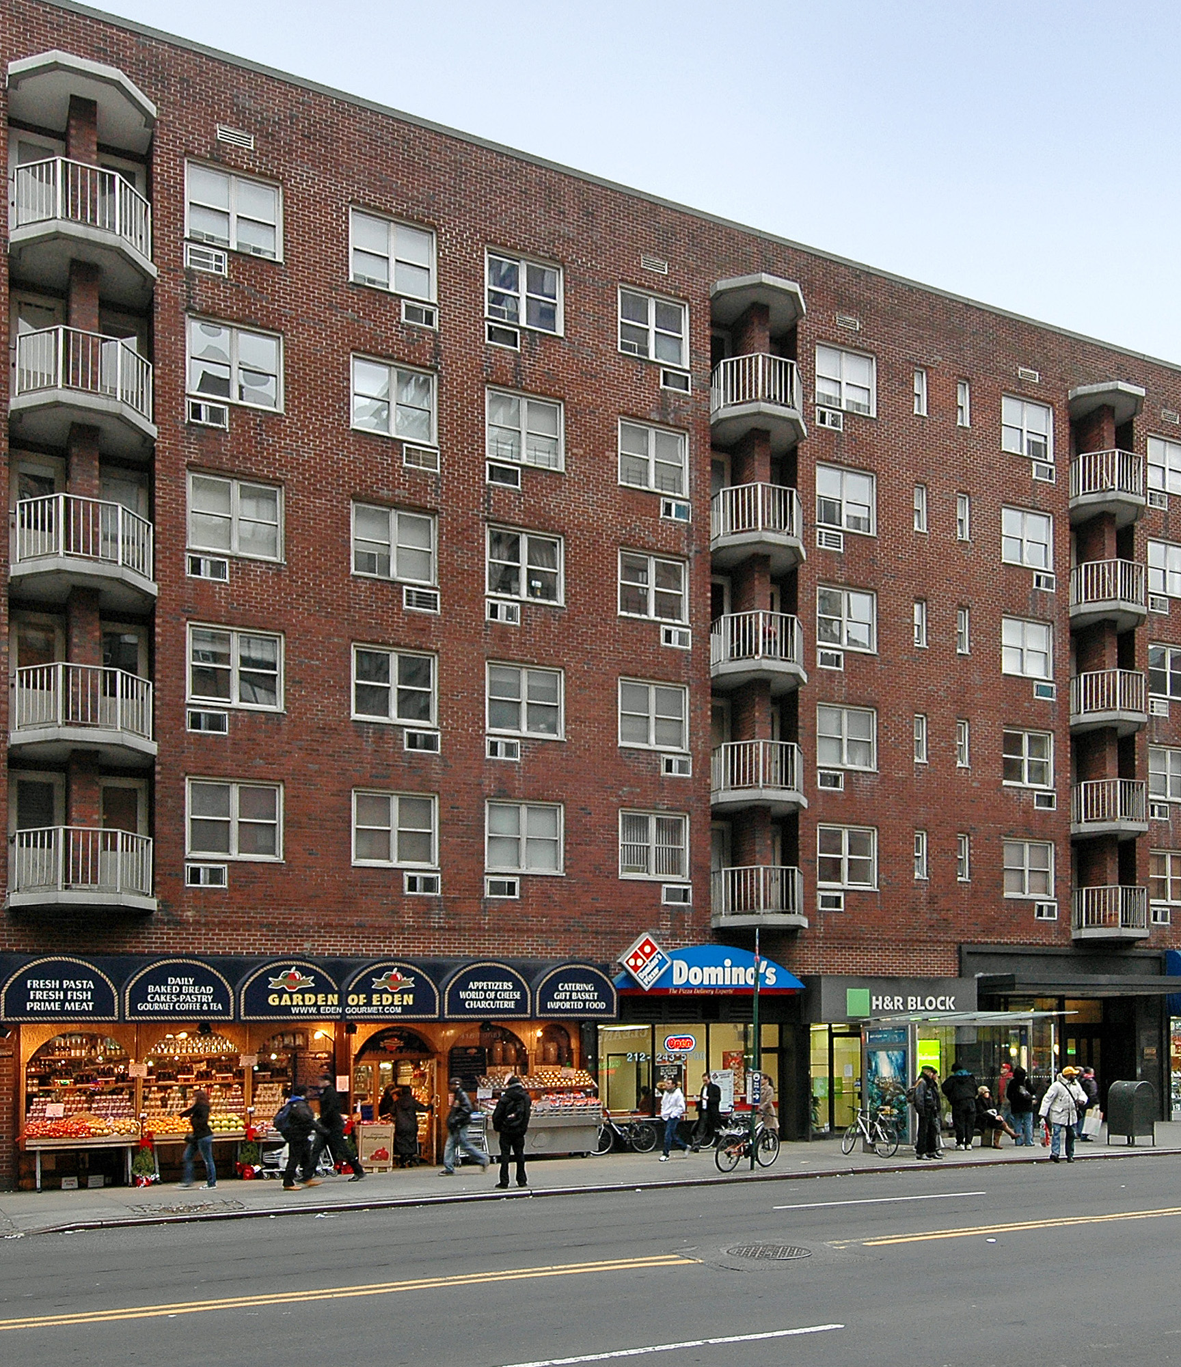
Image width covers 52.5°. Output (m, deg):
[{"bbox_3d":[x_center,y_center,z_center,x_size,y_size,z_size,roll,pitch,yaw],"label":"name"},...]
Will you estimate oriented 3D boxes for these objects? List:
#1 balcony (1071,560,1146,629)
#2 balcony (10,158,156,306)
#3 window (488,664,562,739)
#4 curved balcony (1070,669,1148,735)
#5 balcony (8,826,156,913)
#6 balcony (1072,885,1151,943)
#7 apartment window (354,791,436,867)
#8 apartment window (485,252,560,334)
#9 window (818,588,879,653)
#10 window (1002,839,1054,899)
[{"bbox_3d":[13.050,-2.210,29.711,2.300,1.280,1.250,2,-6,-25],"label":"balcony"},{"bbox_3d":[-8.540,-7.728,20.234,2.300,1.300,1.300,3,-8,-26],"label":"balcony"},{"bbox_3d":[-1.291,0.351,23.789,1.660,1.410,0.150,4,-6,-25],"label":"window"},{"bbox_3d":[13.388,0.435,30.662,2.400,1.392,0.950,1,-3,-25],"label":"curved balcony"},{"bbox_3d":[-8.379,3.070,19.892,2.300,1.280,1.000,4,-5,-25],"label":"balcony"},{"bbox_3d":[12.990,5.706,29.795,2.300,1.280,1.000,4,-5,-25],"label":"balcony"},{"bbox_3d":[-3.742,2.804,22.988,1.666,1.420,0.150,1,-3,-25],"label":"apartment window"},{"bbox_3d":[-1.314,-7.614,23.331,1.600,1.430,0.150,4,-5,-25],"label":"apartment window"},{"bbox_3d":[5.918,-1.476,27.524,1.664,1.400,0.150,1,-3,-25],"label":"window"},{"bbox_3d":[10.719,4.559,29.301,1.711,1.406,0.150,2,-6,-25],"label":"window"}]

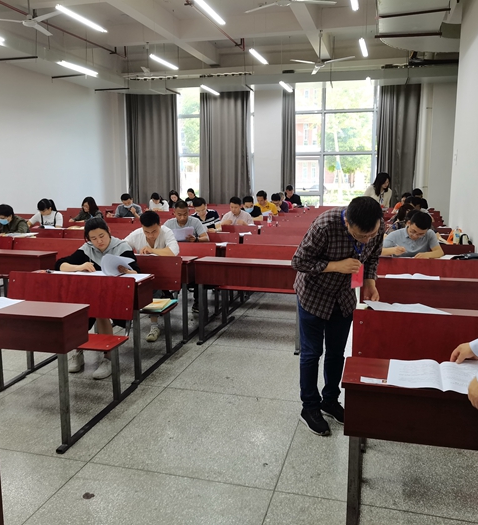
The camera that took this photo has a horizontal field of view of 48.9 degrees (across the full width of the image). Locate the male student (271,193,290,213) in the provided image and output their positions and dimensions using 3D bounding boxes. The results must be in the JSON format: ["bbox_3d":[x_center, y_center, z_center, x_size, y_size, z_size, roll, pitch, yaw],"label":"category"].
[{"bbox_3d":[0.817,-0.843,10.886,0.500,1.130,0.660,4,10,23],"label":"male student"}]

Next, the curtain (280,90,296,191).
[{"bbox_3d":[1.252,-2.604,13.636,0.397,3.669,0.180,3,10,15],"label":"curtain"}]

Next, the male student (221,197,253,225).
[{"bbox_3d":[-0.028,-0.381,7.830,0.510,1.175,0.700,2,10,13],"label":"male student"}]

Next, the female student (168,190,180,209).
[{"bbox_3d":[-1.526,-1.117,12.478,0.480,1.180,0.640,2,10,15],"label":"female student"}]

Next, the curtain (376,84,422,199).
[{"bbox_3d":[3.897,-2.480,12.932,0.950,3.600,0.180,2,10,15],"label":"curtain"}]

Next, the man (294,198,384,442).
[{"bbox_3d":[0.549,0.315,3.037,0.470,1.380,0.570,-6,11,-31],"label":"man"}]

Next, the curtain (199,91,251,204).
[{"bbox_3d":[-0.360,-2.661,14.086,1.405,3.641,0.180,3,10,15],"label":"curtain"}]

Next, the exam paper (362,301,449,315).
[{"bbox_3d":[0.974,0.270,3.053,0.410,0.050,0.290,-3,10,-16],"label":"exam paper"}]

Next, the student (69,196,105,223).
[{"bbox_3d":[-2.496,-0.506,8.845,0.560,1.160,0.660,3,10,20],"label":"student"}]

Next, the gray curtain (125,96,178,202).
[{"bbox_3d":[-2.388,-2.768,14.646,1.564,3.676,0.180,3,10,15],"label":"gray curtain"}]

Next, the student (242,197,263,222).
[{"bbox_3d":[0.209,-0.517,8.719,0.490,1.150,0.700,2,10,15],"label":"student"}]

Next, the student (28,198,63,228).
[{"bbox_3d":[-2.941,-0.381,8.040,0.540,1.230,0.800,3,10,15],"label":"student"}]

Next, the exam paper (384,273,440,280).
[{"bbox_3d":[1.241,0.099,3.803,0.380,0.020,0.270,2,10,15],"label":"exam paper"}]

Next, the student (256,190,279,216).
[{"bbox_3d":[0.470,-0.698,9.615,0.490,1.210,0.700,3,10,20],"label":"student"}]

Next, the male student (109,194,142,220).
[{"bbox_3d":[-2.067,-0.661,9.725,0.550,1.180,0.660,2,10,15],"label":"male student"}]

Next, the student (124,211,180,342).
[{"bbox_3d":[-0.873,0.075,5.166,0.570,1.155,0.770,2,10,10],"label":"student"}]

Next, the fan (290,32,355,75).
[{"bbox_3d":[1.415,-3.670,9.092,1.220,0.620,1.220,2,10,15],"label":"fan"}]

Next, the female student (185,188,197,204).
[{"bbox_3d":[-1.158,-1.196,12.872,0.500,1.250,0.750,3,10,15],"label":"female student"}]

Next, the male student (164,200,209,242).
[{"bbox_3d":[-0.626,-0.107,6.087,0.550,1.210,0.720,2,10,11],"label":"male student"}]

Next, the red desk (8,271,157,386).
[{"bbox_3d":[-1.166,0.454,3.976,1.030,0.800,0.450,2,10,15],"label":"red desk"}]

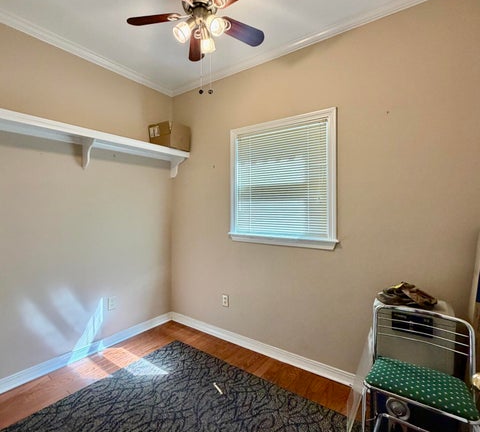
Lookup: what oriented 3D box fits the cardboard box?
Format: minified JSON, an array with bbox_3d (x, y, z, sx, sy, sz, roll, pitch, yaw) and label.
[{"bbox_3d":[-0.753,-0.826,2.806,0.316,0.272,0.284,1,2,36],"label":"cardboard box"}]

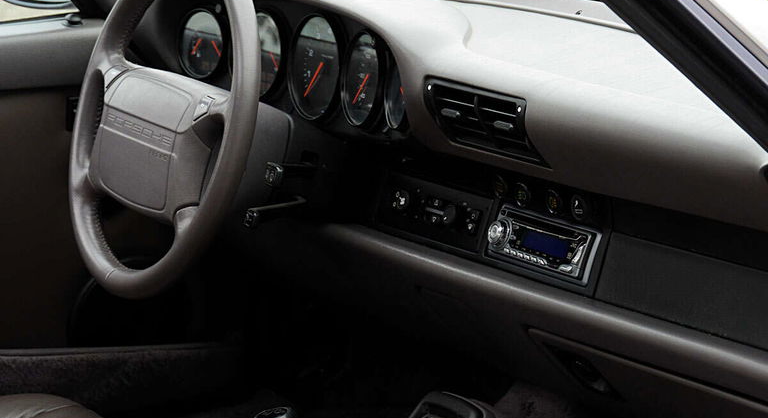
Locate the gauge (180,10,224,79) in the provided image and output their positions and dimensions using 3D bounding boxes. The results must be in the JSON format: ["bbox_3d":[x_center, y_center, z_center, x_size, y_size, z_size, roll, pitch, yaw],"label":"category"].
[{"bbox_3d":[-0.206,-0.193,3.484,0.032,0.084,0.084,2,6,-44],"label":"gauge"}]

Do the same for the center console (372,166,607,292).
[{"bbox_3d":[0.130,0.014,3.094,0.070,0.095,0.440,15,1,-31],"label":"center console"}]

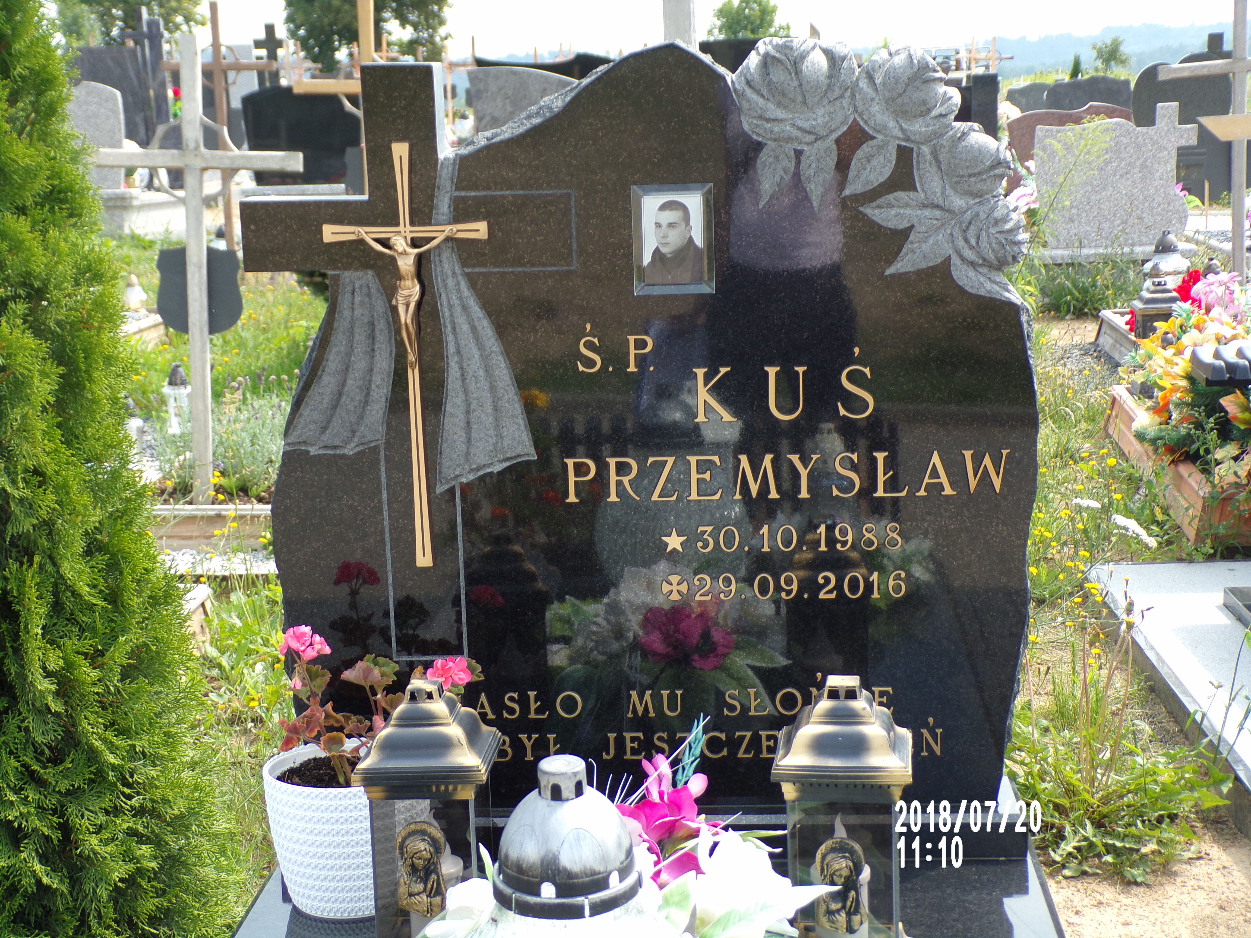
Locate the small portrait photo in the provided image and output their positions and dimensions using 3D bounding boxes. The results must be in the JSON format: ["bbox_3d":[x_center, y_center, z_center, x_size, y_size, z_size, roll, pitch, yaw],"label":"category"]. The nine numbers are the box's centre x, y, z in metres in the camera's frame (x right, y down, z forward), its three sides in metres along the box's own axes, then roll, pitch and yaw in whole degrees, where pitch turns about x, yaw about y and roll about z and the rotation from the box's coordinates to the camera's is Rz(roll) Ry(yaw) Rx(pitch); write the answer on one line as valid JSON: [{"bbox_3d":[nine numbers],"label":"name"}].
[{"bbox_3d":[0.059,-0.282,2.495,0.100,0.137,0.012,-1,11,4],"label":"small portrait photo"}]

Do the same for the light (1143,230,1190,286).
[{"bbox_3d":[1.957,-0.672,7.336,0.169,0.387,0.169,-1,11,4],"label":"light"}]

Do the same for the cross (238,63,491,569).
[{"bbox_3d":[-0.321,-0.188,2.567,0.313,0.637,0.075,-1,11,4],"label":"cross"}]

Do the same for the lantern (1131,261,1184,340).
[{"bbox_3d":[1.833,-0.530,6.932,0.177,0.343,0.177,-1,11,4],"label":"lantern"}]

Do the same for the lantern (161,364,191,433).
[{"bbox_3d":[-1.415,-0.221,6.365,0.097,0.233,0.097,-1,11,4],"label":"lantern"}]

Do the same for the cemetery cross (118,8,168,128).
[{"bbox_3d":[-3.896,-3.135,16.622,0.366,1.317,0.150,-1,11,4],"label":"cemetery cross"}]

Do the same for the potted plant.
[{"bbox_3d":[-0.315,0.363,2.521,0.281,0.354,0.235,-1,11,4],"label":"potted plant"}]

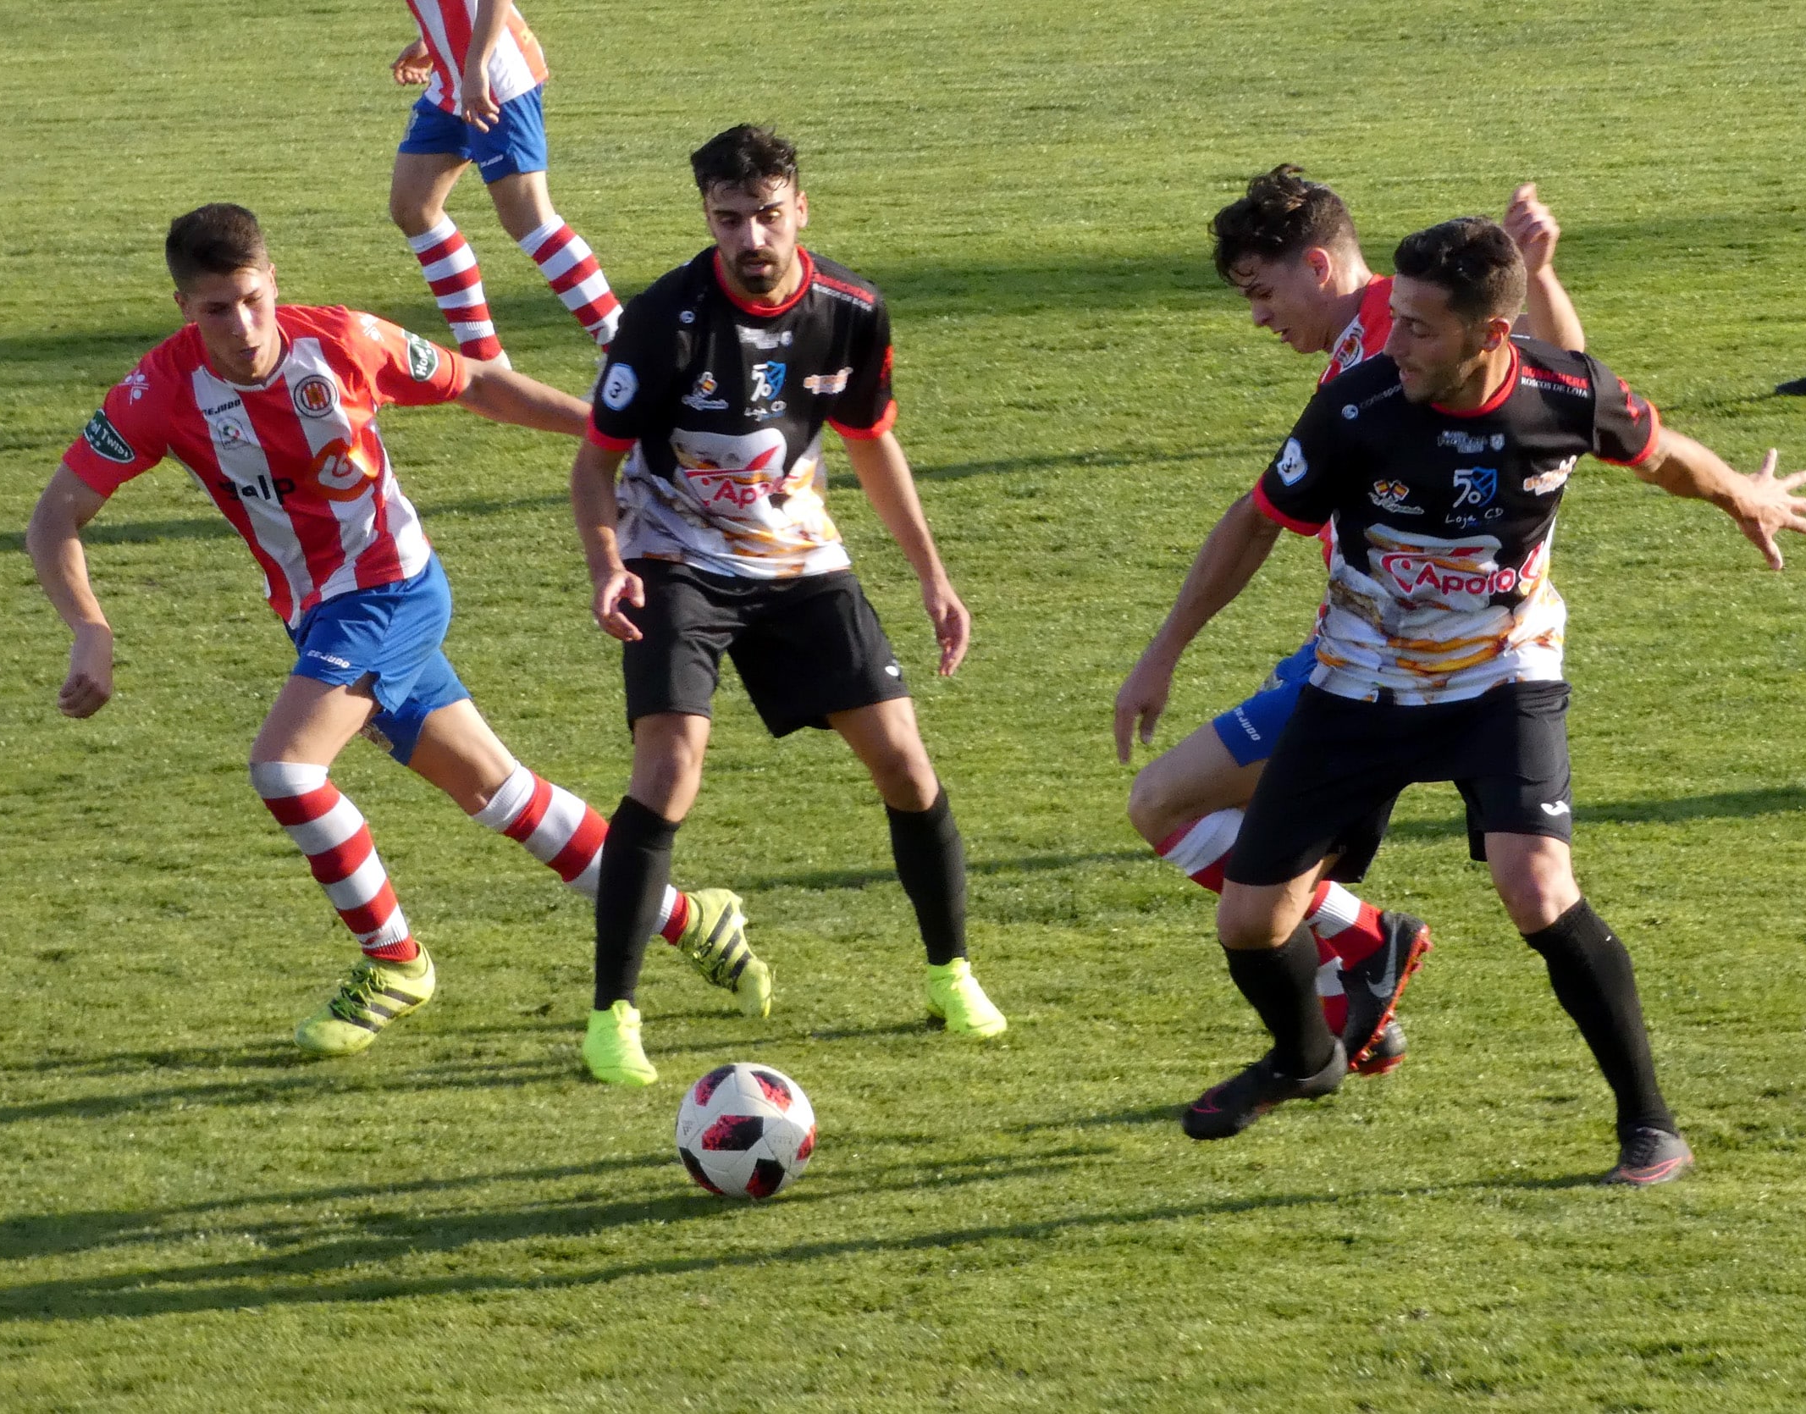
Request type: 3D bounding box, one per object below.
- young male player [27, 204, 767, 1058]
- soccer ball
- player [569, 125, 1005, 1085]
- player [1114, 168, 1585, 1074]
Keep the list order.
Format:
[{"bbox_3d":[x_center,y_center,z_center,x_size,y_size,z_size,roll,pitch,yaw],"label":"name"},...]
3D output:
[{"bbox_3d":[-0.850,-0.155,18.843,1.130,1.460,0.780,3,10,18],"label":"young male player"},{"bbox_3d":[-0.249,0.674,17.680,0.220,0.220,0.220,0,9,0],"label":"soccer ball"},{"bbox_3d":[-0.196,-0.204,18.713,0.730,1.600,0.600,-2,10,-12],"label":"player"},{"bbox_3d":[0.751,-0.139,18.501,0.780,1.540,0.620,-4,10,-22],"label":"player"}]

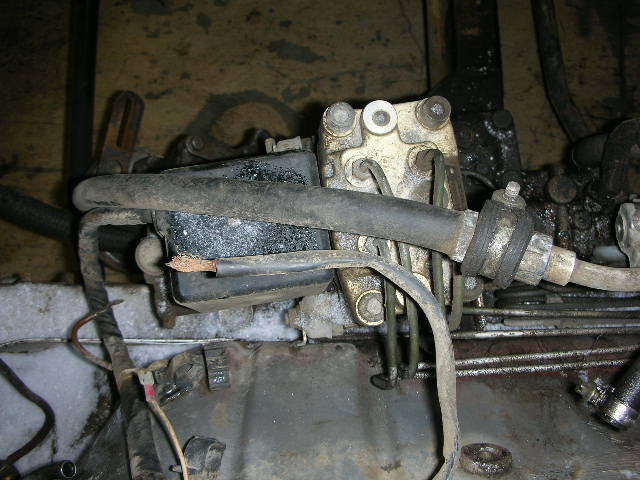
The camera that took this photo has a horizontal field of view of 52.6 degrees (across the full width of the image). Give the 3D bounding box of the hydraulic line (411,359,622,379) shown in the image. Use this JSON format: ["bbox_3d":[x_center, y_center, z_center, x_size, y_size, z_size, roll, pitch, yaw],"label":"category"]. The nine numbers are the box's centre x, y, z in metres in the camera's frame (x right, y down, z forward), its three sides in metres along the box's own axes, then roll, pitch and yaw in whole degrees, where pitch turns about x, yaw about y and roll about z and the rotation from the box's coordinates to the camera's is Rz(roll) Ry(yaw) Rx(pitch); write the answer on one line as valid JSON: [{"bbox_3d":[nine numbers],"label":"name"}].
[{"bbox_3d":[0.149,0.096,0.480,0.157,0.006,0.006,-4,78,1],"label":"hydraulic line"}]

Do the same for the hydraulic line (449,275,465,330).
[{"bbox_3d":[0.081,0.037,0.385,0.008,0.014,0.031,3,78,2],"label":"hydraulic line"}]

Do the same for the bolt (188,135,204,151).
[{"bbox_3d":[-0.091,-0.072,0.475,0.011,0.009,0.011,-8,77,0],"label":"bolt"}]

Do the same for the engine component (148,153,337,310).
[{"bbox_3d":[-0.044,-0.004,0.412,0.093,0.055,0.074,-8,77,0],"label":"engine component"}]

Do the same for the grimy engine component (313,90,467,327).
[{"bbox_3d":[0.045,-0.011,0.409,0.077,0.070,0.122,-9,78,-1],"label":"grimy engine component"}]

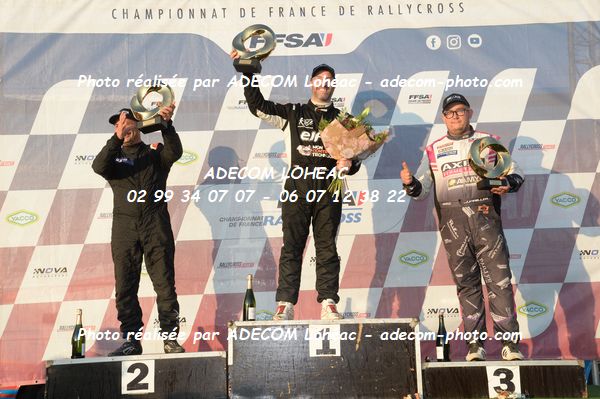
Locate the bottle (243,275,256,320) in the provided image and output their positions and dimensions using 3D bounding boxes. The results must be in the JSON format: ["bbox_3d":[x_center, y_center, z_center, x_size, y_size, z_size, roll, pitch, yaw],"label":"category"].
[{"bbox_3d":[-0.330,0.647,6.020,0.087,0.313,0.087,0,-10,0],"label":"bottle"}]

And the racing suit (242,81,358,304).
[{"bbox_3d":[0.017,-0.080,6.284,0.795,1.595,0.430,-2,-11,-2],"label":"racing suit"}]

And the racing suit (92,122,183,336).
[{"bbox_3d":[-1.101,0.187,6.203,0.610,1.467,0.400,-3,-11,8],"label":"racing suit"}]

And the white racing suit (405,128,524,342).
[{"bbox_3d":[1.113,0.228,6.203,0.787,1.462,0.420,-4,-11,12],"label":"white racing suit"}]

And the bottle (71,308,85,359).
[{"bbox_3d":[-1.445,0.876,5.970,0.088,0.320,0.088,-2,-11,0],"label":"bottle"}]

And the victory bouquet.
[{"bbox_3d":[0.358,-0.329,6.020,0.440,0.540,0.320,14,-3,-7],"label":"victory bouquet"}]

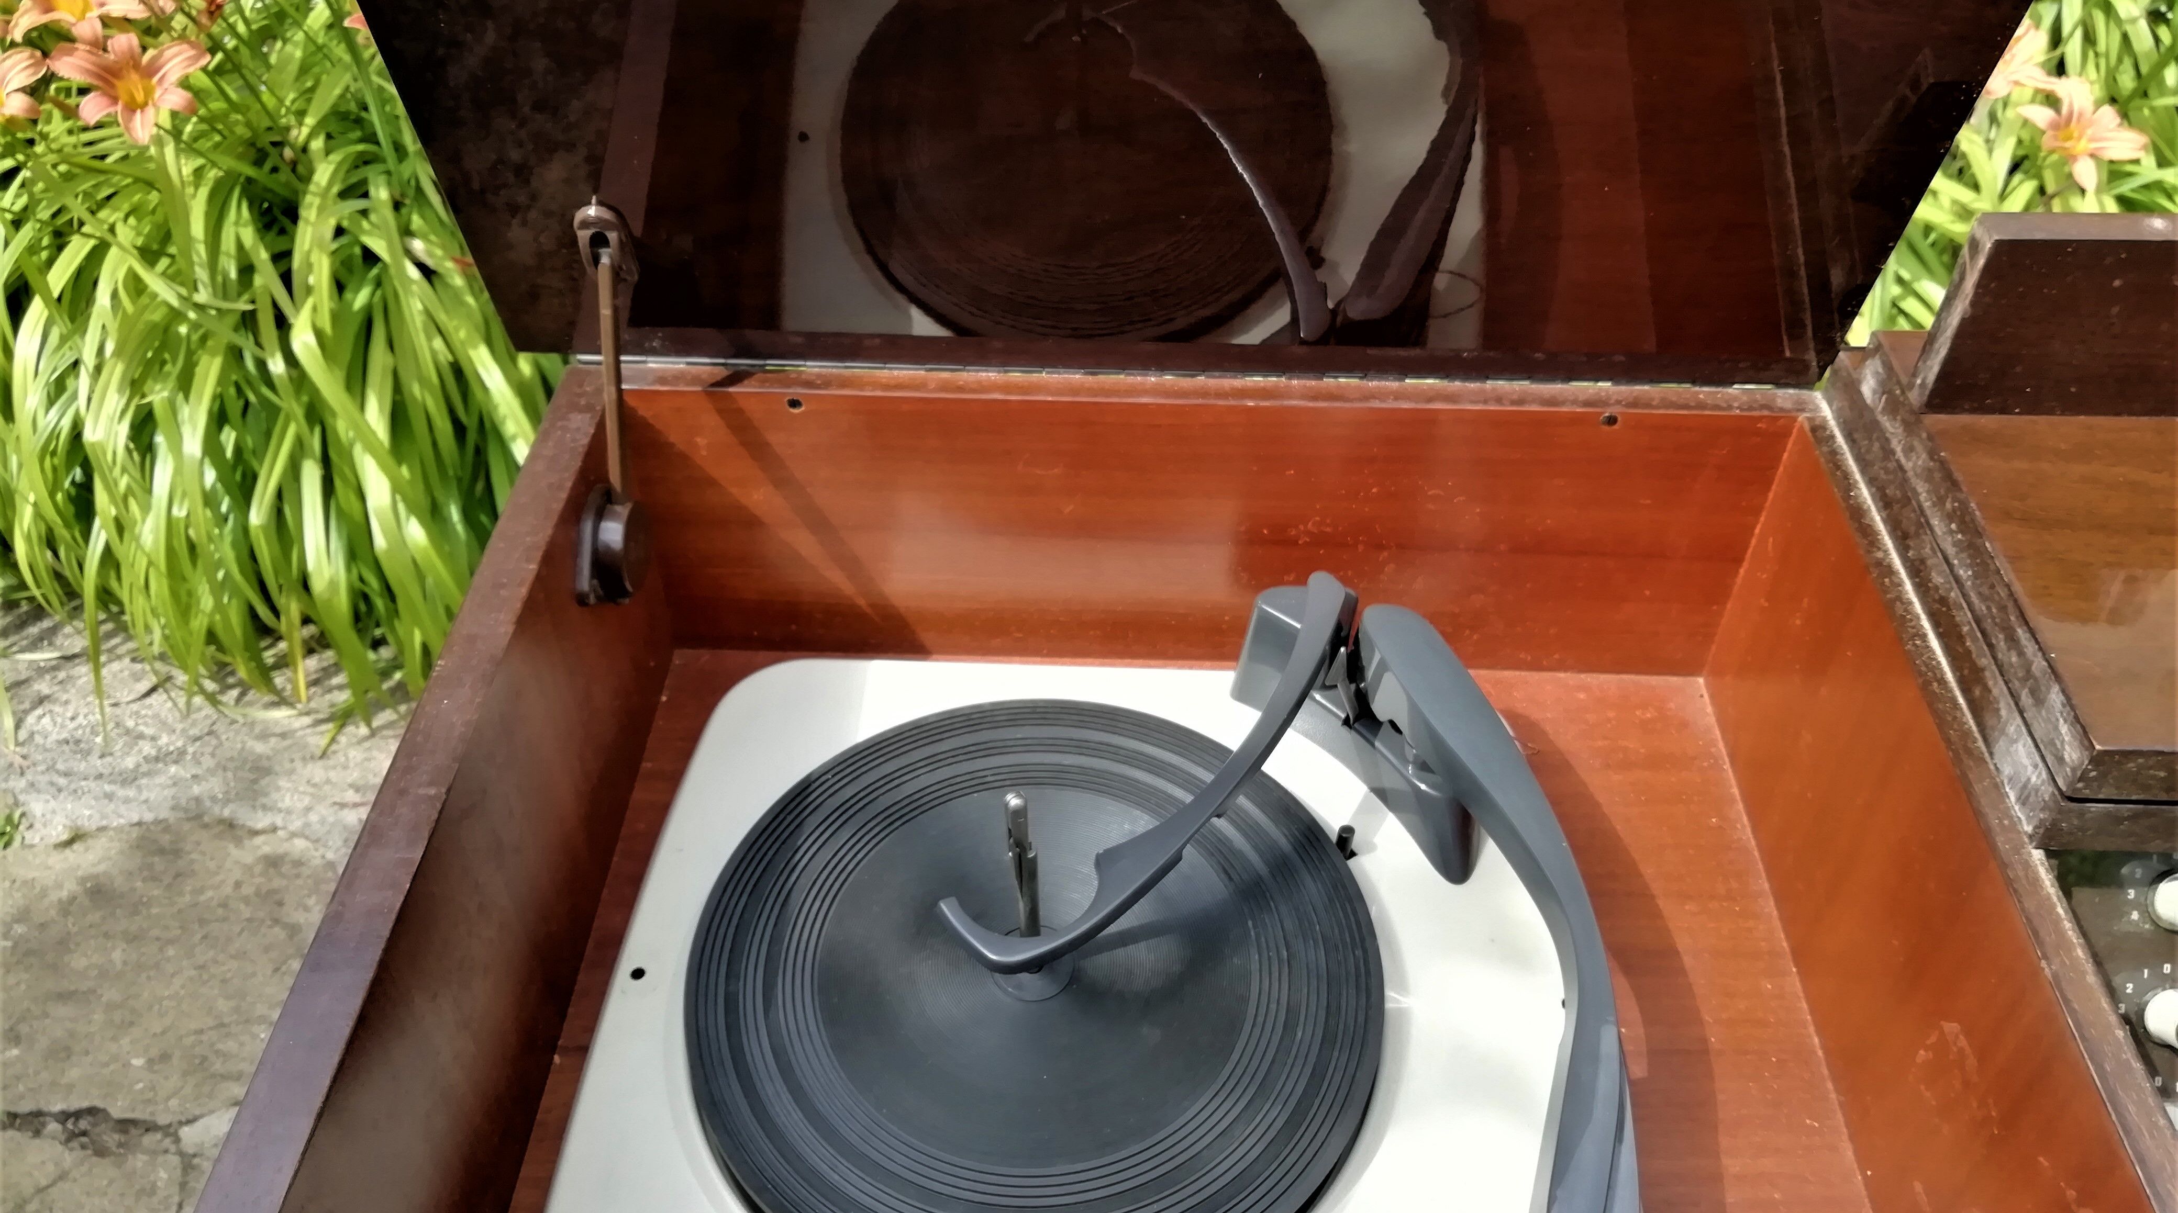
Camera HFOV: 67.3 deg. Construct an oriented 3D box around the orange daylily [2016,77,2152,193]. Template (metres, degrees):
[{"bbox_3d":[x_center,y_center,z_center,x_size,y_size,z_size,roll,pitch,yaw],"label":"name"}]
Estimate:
[{"bbox_3d":[0.789,-0.374,1.300,0.097,0.086,0.060,14,19,11],"label":"orange daylily"}]

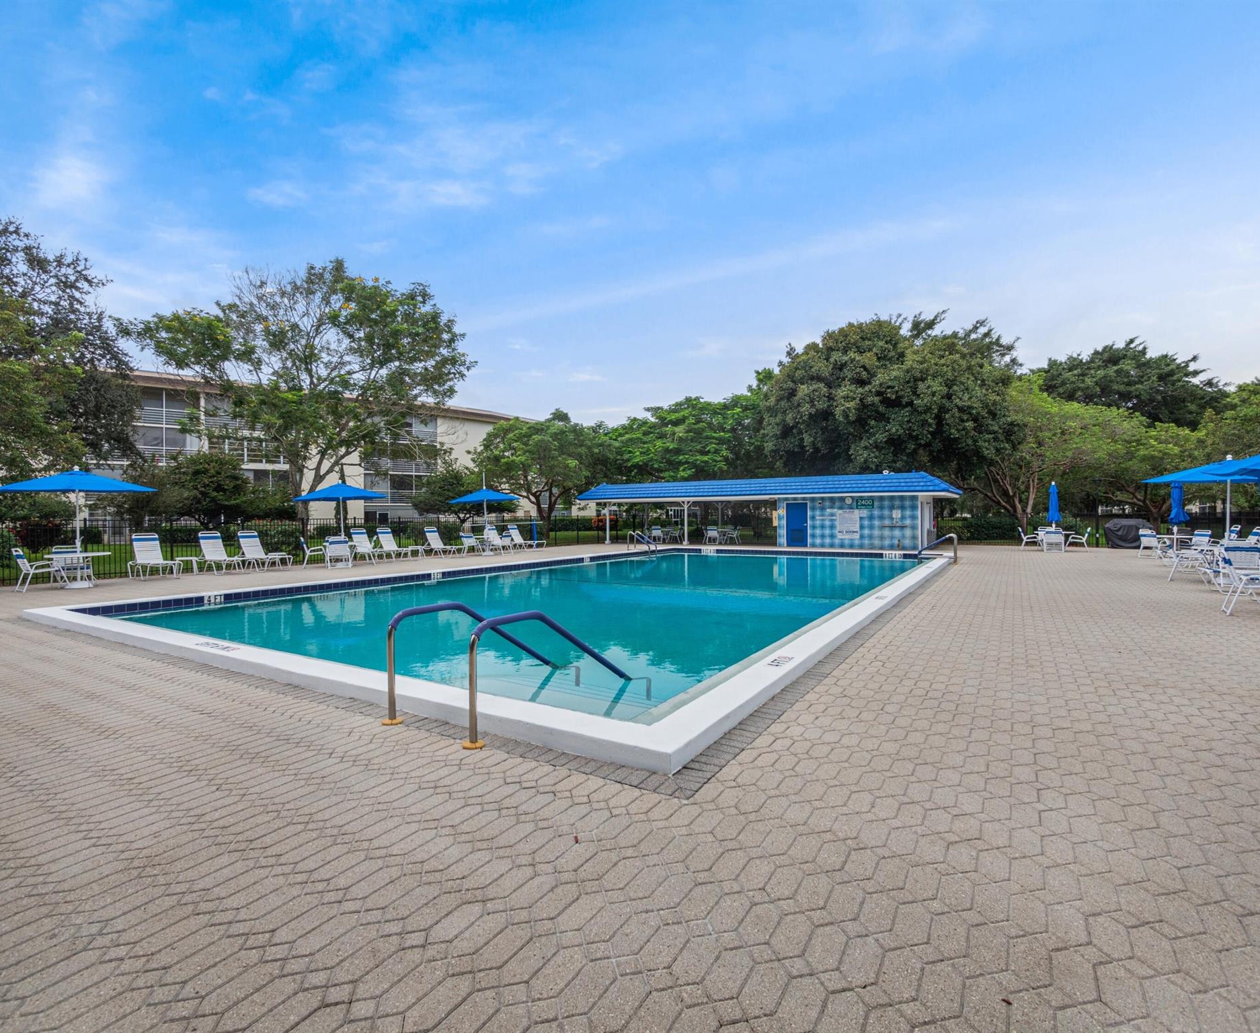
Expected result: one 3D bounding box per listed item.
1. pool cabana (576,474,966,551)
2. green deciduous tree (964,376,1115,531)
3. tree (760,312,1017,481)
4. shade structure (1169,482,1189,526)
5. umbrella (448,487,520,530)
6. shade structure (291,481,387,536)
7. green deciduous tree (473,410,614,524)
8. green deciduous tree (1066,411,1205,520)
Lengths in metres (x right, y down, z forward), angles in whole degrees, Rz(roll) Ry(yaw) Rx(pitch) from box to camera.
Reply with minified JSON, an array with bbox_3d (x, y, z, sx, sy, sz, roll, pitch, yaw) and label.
[{"bbox_3d":[6.200,-0.240,33.000,19.300,3.350,5.400,0,0,32],"label":"pool cabana"},{"bbox_3d":[22.700,-3.150,35.500,7.800,9.200,7.500,0,0,0],"label":"green deciduous tree"},{"bbox_3d":[15.500,-5.400,39.000,14.500,13.800,13.000,0,0,0],"label":"tree"},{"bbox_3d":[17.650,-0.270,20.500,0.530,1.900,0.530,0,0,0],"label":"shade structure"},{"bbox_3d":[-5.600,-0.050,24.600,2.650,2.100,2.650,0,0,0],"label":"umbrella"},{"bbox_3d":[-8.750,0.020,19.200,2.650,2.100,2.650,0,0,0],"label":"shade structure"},{"bbox_3d":[-5.100,-2.350,37.500,8.300,7.800,8.000,0,0,0],"label":"green deciduous tree"},{"bbox_3d":[26.800,-2.000,33.500,6.600,7.000,6.400,0,0,0],"label":"green deciduous tree"}]

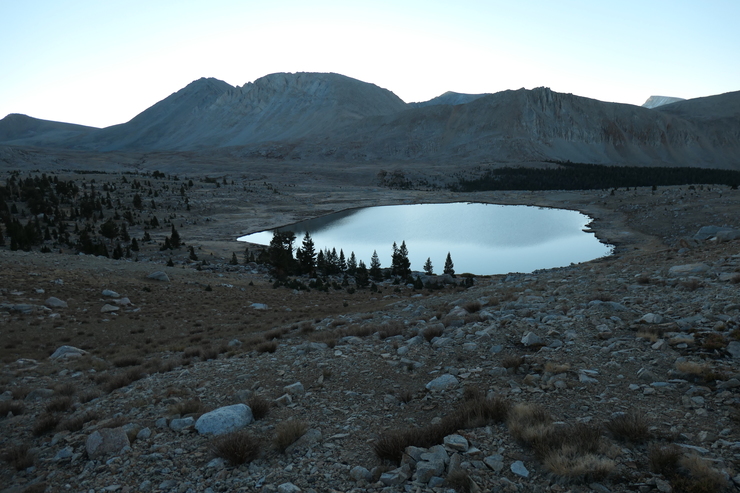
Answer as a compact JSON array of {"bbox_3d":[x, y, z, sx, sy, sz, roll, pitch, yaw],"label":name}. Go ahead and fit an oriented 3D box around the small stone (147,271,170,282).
[{"bbox_3d":[-23.586,3.345,55.000,2.600,1.250,1.900,0,11,0],"label":"small stone"}]

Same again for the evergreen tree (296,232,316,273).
[{"bbox_3d":[-13.905,1.314,108.000,4.248,8.855,3.942,0,11,0],"label":"evergreen tree"}]

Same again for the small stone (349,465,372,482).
[{"bbox_3d":[-0.076,1.805,3.922,0.185,0.133,0.153,0,11,0],"label":"small stone"}]

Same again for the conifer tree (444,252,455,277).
[{"bbox_3d":[18.053,4.088,112.000,2.300,5.500,2.300,0,11,0],"label":"conifer tree"}]

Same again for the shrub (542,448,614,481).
[{"bbox_3d":[1.480,1.547,3.500,0.500,0.190,0.300,0,11,0],"label":"shrub"}]

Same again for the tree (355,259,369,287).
[{"bbox_3d":[-1.164,3.875,70.000,2.000,3.700,2.000,0,10,-1],"label":"tree"}]

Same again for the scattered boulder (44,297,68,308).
[{"bbox_3d":[-19.705,3.520,31.000,1.480,0.680,1.100,-7,12,-33],"label":"scattered boulder"}]

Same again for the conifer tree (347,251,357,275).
[{"bbox_3d":[-4.164,3.601,111.000,2.200,5.500,2.200,0,11,0],"label":"conifer tree"}]

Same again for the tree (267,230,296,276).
[{"bbox_3d":[-18.841,1.490,105.000,6.195,9.905,5.429,0,11,0],"label":"tree"}]

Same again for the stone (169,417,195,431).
[{"bbox_3d":[-1.835,1.723,4.800,0.260,0.125,0.190,-4,11,-22],"label":"stone"}]

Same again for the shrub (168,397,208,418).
[{"bbox_3d":[-2.473,2.207,6.719,0.520,0.230,0.400,0,11,0],"label":"shrub"}]

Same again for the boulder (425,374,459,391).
[{"bbox_3d":[0.826,1.572,5.700,0.380,0.150,0.270,0,11,0],"label":"boulder"}]

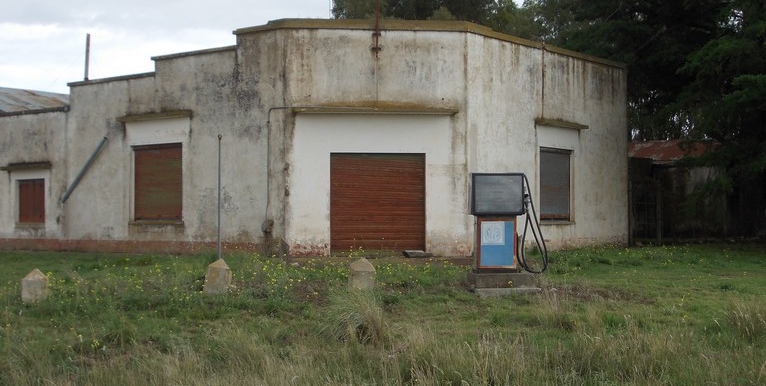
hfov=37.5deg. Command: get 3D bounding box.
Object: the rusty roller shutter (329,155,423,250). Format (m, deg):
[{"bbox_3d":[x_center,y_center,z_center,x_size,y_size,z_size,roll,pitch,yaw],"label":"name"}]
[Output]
[{"bbox_3d":[-0.115,0.243,27.062,2.290,2.364,0.080,0,-1,-8],"label":"rusty roller shutter"}]

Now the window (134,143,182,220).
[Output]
[{"bbox_3d":[-5.826,-0.254,29.424,1.804,1.967,0.080,-1,-1,37],"label":"window"}]

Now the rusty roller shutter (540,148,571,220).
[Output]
[{"bbox_3d":[4.726,-0.206,31.054,0.080,1.981,1.715,-1,-1,37],"label":"rusty roller shutter"}]

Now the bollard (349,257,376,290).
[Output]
[{"bbox_3d":[-0.300,1.240,16.900,0.350,0.562,0.350,0,-1,-8],"label":"bollard"}]

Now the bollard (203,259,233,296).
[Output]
[{"bbox_3d":[-2.472,1.262,16.900,0.350,0.562,0.350,4,-1,0],"label":"bollard"}]

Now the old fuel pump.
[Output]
[{"bbox_3d":[1.924,0.467,17.200,1.150,1.544,0.420,0,-1,-5],"label":"old fuel pump"}]

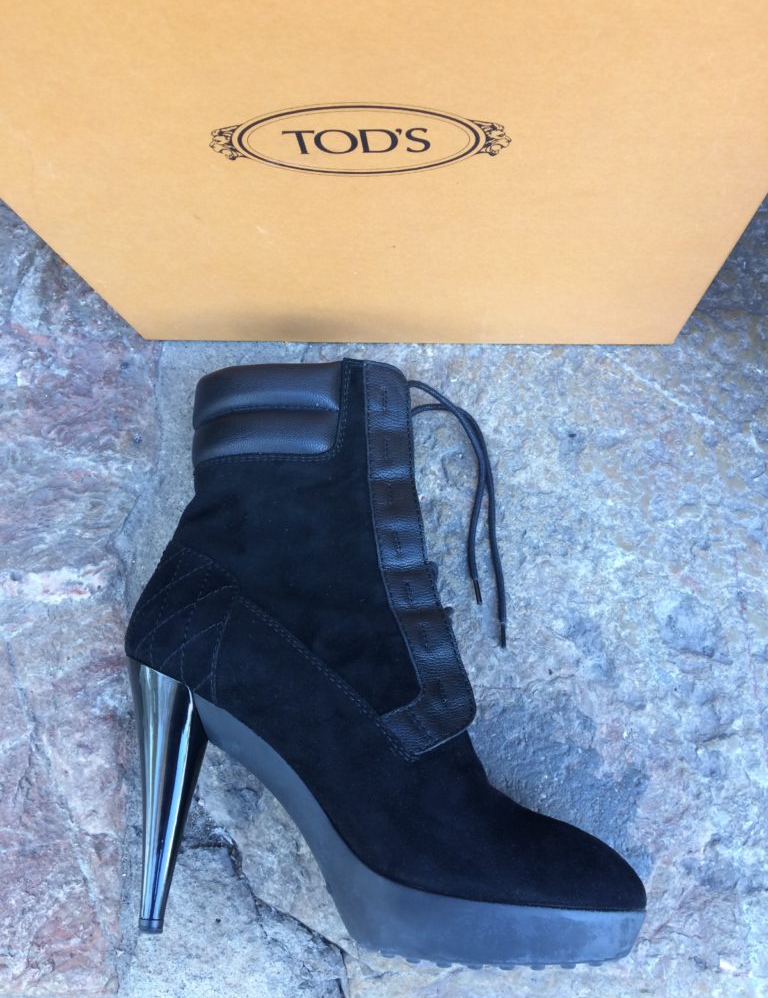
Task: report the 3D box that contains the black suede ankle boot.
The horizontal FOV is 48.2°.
[{"bbox_3d":[-0.003,0.066,0.382,0.233,0.090,0.249,1,80,6],"label":"black suede ankle boot"}]

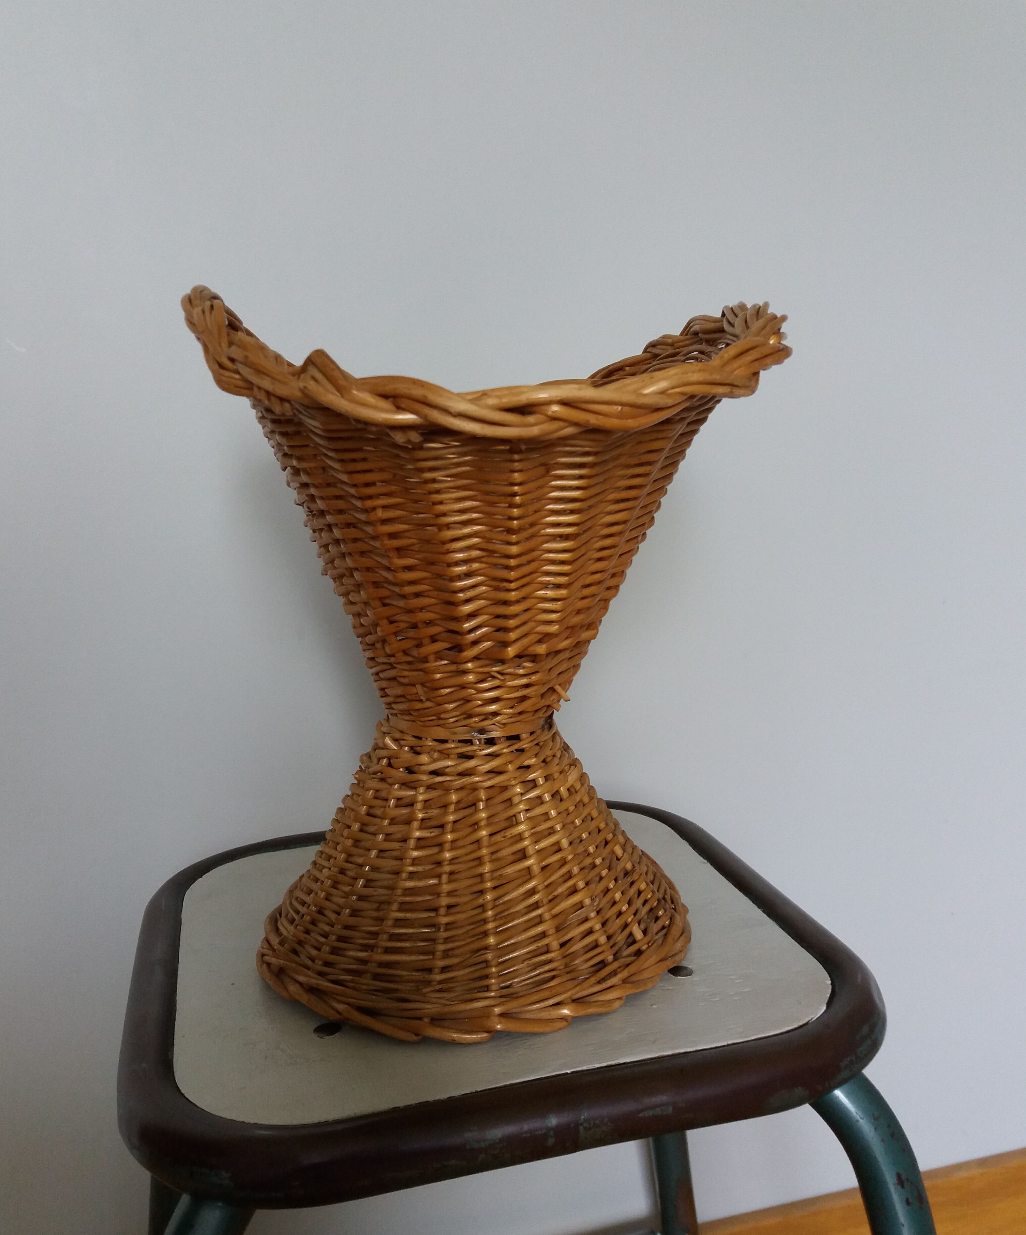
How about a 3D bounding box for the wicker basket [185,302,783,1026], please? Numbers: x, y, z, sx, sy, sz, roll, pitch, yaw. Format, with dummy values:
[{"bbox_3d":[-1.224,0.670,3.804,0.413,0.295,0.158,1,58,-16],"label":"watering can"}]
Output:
[{"bbox_3d":[0.000,-0.001,0.517,0.273,0.301,0.235,-4,10,-9],"label":"wicker basket"}]

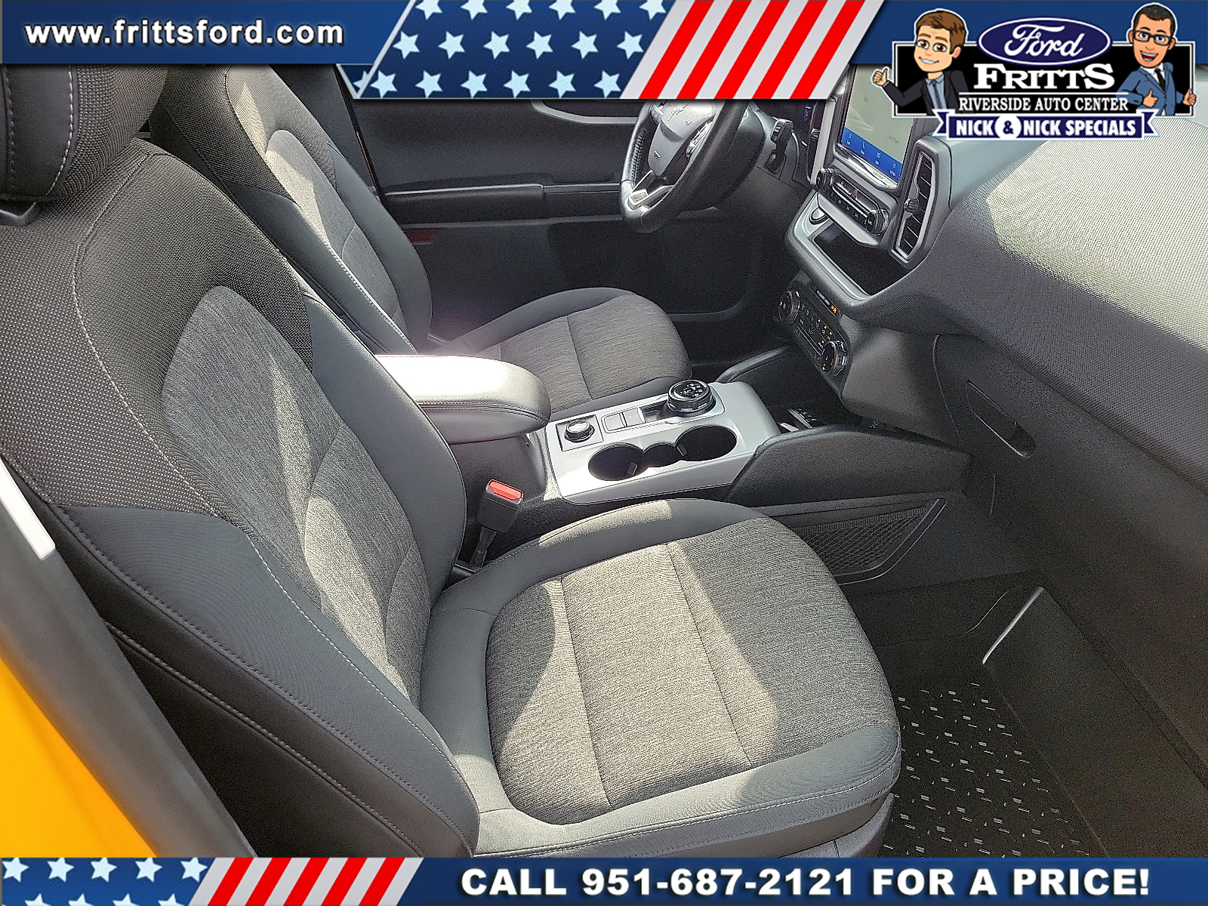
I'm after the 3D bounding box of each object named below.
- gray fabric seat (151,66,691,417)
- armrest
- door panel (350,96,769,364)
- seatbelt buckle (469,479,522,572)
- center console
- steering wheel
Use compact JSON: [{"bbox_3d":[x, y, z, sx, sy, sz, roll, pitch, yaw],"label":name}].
[{"bbox_3d":[-0.262,-0.321,1.407,0.820,0.950,0.520,-5,32,-9],"label":"gray fabric seat"},{"bbox_3d":[-0.222,-0.072,1.147,0.300,0.072,0.180,-5,33,-9],"label":"armrest"},{"bbox_3d":[-0.057,-0.486,1.768,0.870,0.610,0.130,-5,33,-9],"label":"door panel"},{"bbox_3d":[-0.135,0.089,1.087,0.047,0.135,0.030,21,27,-1],"label":"seatbelt buckle"},{"bbox_3d":[0.084,-0.024,1.244,0.320,0.100,0.220,-10,33,-6],"label":"center console"},{"bbox_3d":[0.144,-0.515,1.379,0.100,0.375,0.375,18,26,-22],"label":"steering wheel"}]

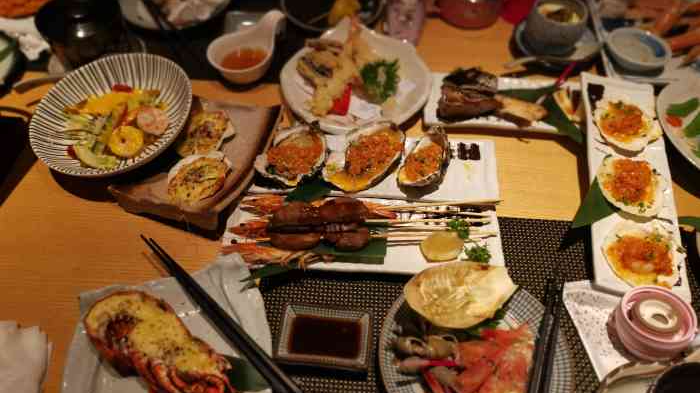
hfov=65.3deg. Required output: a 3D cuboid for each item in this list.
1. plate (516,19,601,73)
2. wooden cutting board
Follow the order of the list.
[{"bbox_3d":[0.298,-0.224,0.797,0.120,0.025,0.120,0,52,0],"label":"plate"},{"bbox_3d":[-0.181,-0.059,0.678,0.140,0.032,0.179,15,55,11],"label":"wooden cutting board"}]

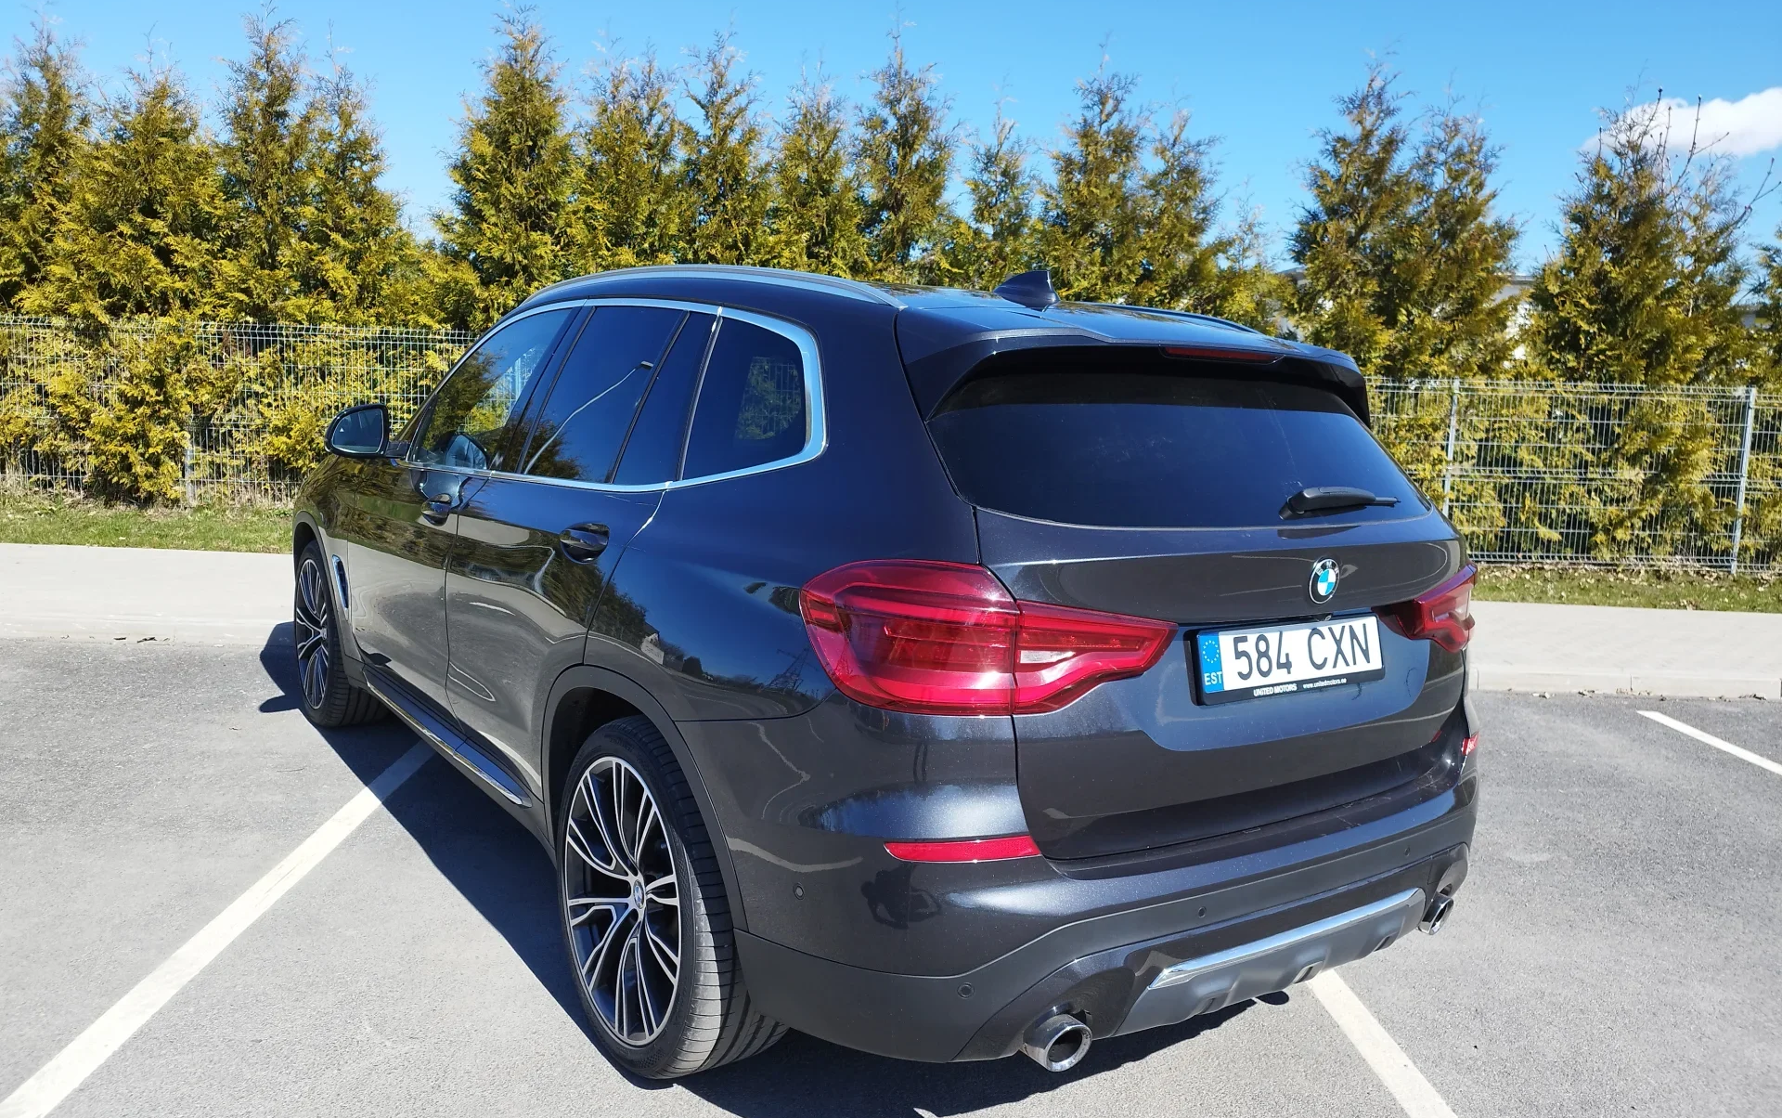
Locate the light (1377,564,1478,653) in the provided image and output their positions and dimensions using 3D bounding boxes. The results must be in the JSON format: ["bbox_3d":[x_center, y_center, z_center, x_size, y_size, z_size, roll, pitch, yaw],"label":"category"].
[{"bbox_3d":[1.139,0.112,2.690,0.620,0.210,0.230,-4,10,-43],"label":"light"}]

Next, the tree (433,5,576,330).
[{"bbox_3d":[-3.244,-2.508,10.382,1.350,4.148,1.350,2,7,-5],"label":"tree"}]

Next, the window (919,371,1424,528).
[{"bbox_3d":[0.670,-0.213,2.313,1.310,0.360,0.100,-2,-25,-36],"label":"window"}]

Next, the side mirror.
[{"bbox_3d":[-1.683,-0.400,3.862,0.205,0.172,0.155,-2,9,-36],"label":"side mirror"}]

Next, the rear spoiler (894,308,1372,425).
[{"bbox_3d":[0.504,-0.377,2.506,1.270,0.235,0.450,-2,9,-36],"label":"rear spoiler"}]

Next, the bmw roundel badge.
[{"bbox_3d":[0.768,0.040,2.192,0.082,0.082,0.014,-2,3,-36],"label":"bmw roundel badge"}]

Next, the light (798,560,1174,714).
[{"bbox_3d":[0.174,0.099,1.946,0.620,0.230,0.255,-2,9,-36],"label":"light"}]

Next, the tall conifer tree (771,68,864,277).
[{"bbox_3d":[-0.645,-2.216,10.569,1.000,3.793,1.000,2,7,-5],"label":"tall conifer tree"}]

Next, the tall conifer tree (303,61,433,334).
[{"bbox_3d":[-4.424,-2.284,10.080,1.300,3.500,1.300,2,7,0],"label":"tall conifer tree"}]

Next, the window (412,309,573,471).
[{"bbox_3d":[-1.151,-0.464,3.508,0.070,0.490,0.980,23,-6,-36],"label":"window"}]

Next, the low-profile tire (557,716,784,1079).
[{"bbox_3d":[-0.440,0.672,2.552,0.280,0.715,0.720,-2,9,-36],"label":"low-profile tire"}]

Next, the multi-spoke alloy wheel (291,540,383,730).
[{"bbox_3d":[-2.132,0.284,4.824,0.250,0.728,0.728,-2,9,-36],"label":"multi-spoke alloy wheel"}]

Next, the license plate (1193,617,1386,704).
[{"bbox_3d":[0.736,0.173,2.242,0.530,0.122,0.022,-2,-6,-36],"label":"license plate"}]

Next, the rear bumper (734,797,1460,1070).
[{"bbox_3d":[0.637,0.596,2.414,1.840,0.420,0.530,-2,9,-36],"label":"rear bumper"}]

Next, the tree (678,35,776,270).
[{"bbox_3d":[-1.414,-2.385,10.523,1.000,4.059,1.000,2,7,-5],"label":"tree"}]

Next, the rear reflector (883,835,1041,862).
[{"bbox_3d":[0.110,0.436,1.889,0.250,0.036,0.040,1,8,-14],"label":"rear reflector"}]

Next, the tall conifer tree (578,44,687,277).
[{"bbox_3d":[-2.127,-2.224,10.065,1.200,3.730,1.200,2,7,0],"label":"tall conifer tree"}]

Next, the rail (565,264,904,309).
[{"bbox_3d":[-0.566,-0.643,2.994,0.070,0.120,1.980,-2,9,-36],"label":"rail"}]

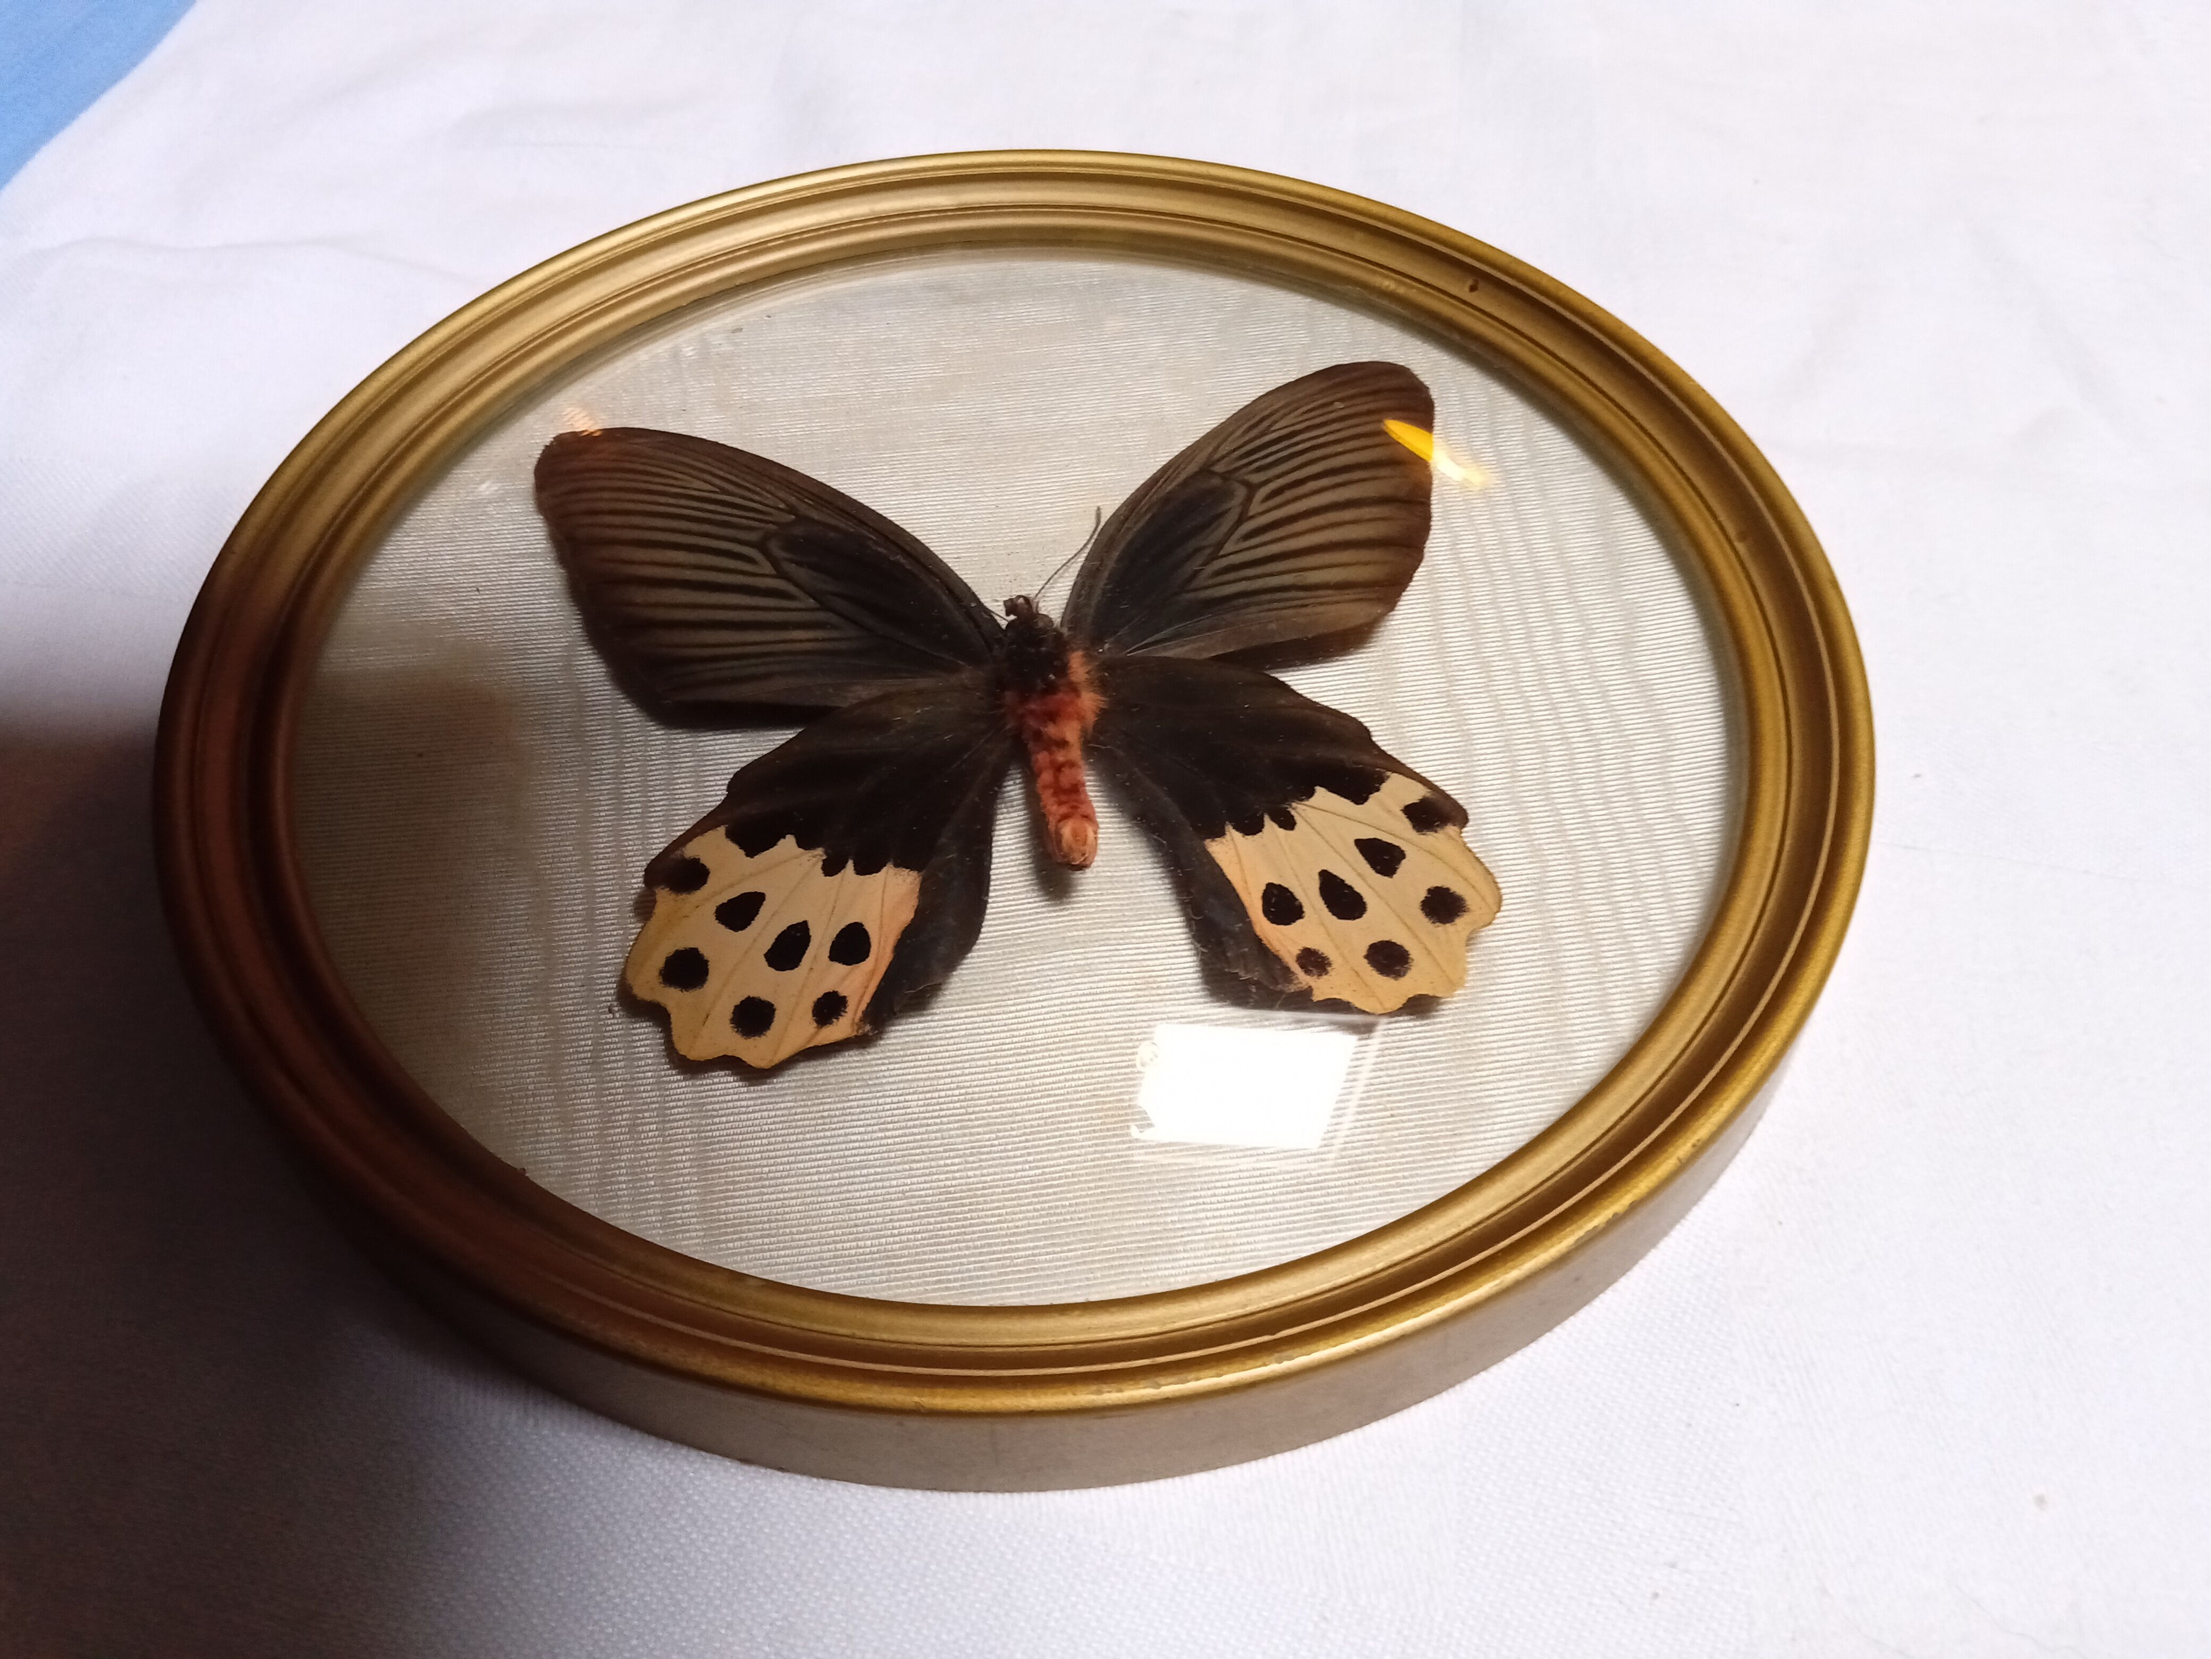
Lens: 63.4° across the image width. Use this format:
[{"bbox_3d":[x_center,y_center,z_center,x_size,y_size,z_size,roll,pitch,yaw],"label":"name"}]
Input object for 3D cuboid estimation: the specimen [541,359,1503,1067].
[{"bbox_3d":[-0.007,-0.018,0.191,0.108,0.014,0.097,-7,52,-6],"label":"specimen"}]

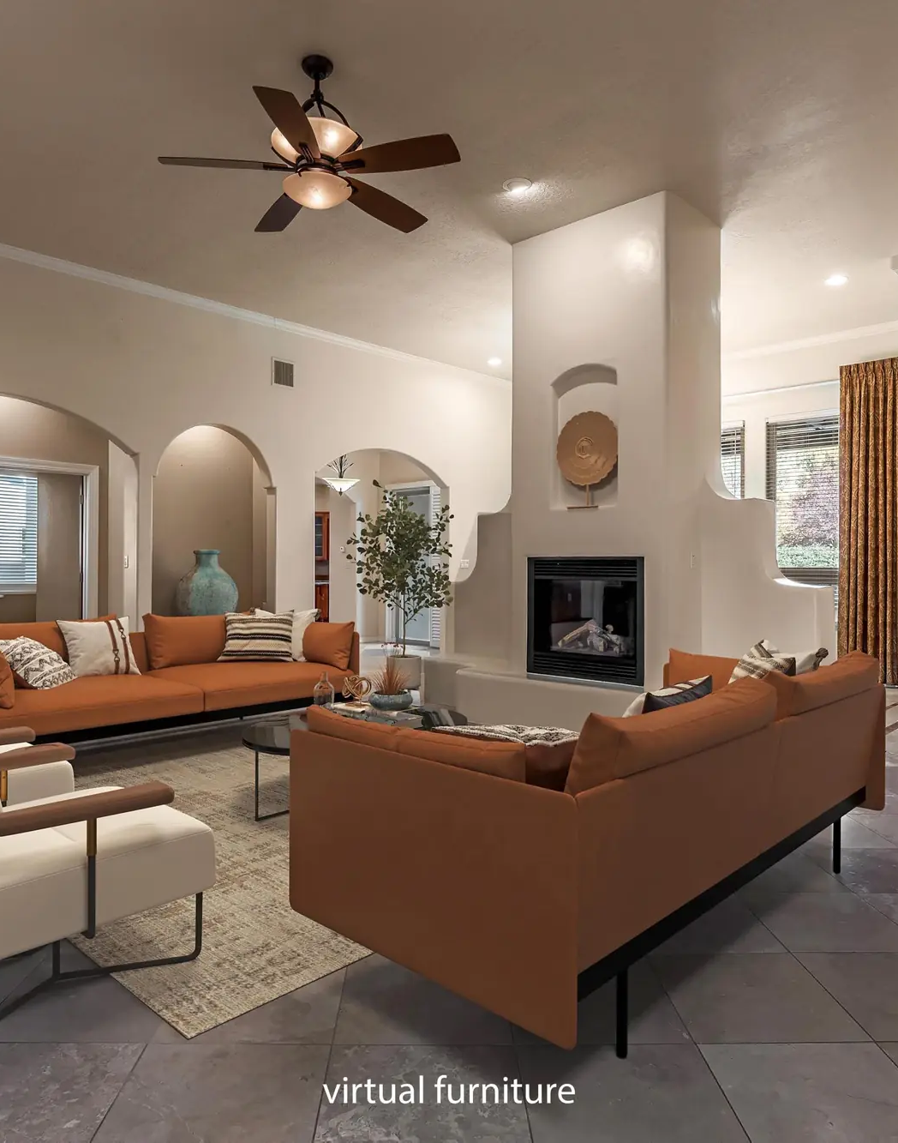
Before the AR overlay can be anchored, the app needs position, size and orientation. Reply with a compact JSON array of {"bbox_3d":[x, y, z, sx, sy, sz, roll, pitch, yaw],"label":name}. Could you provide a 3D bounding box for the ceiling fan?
[{"bbox_3d":[-0.659,-2.166,3.821,1.460,0.740,1.460,0,0,0],"label":"ceiling fan"}]

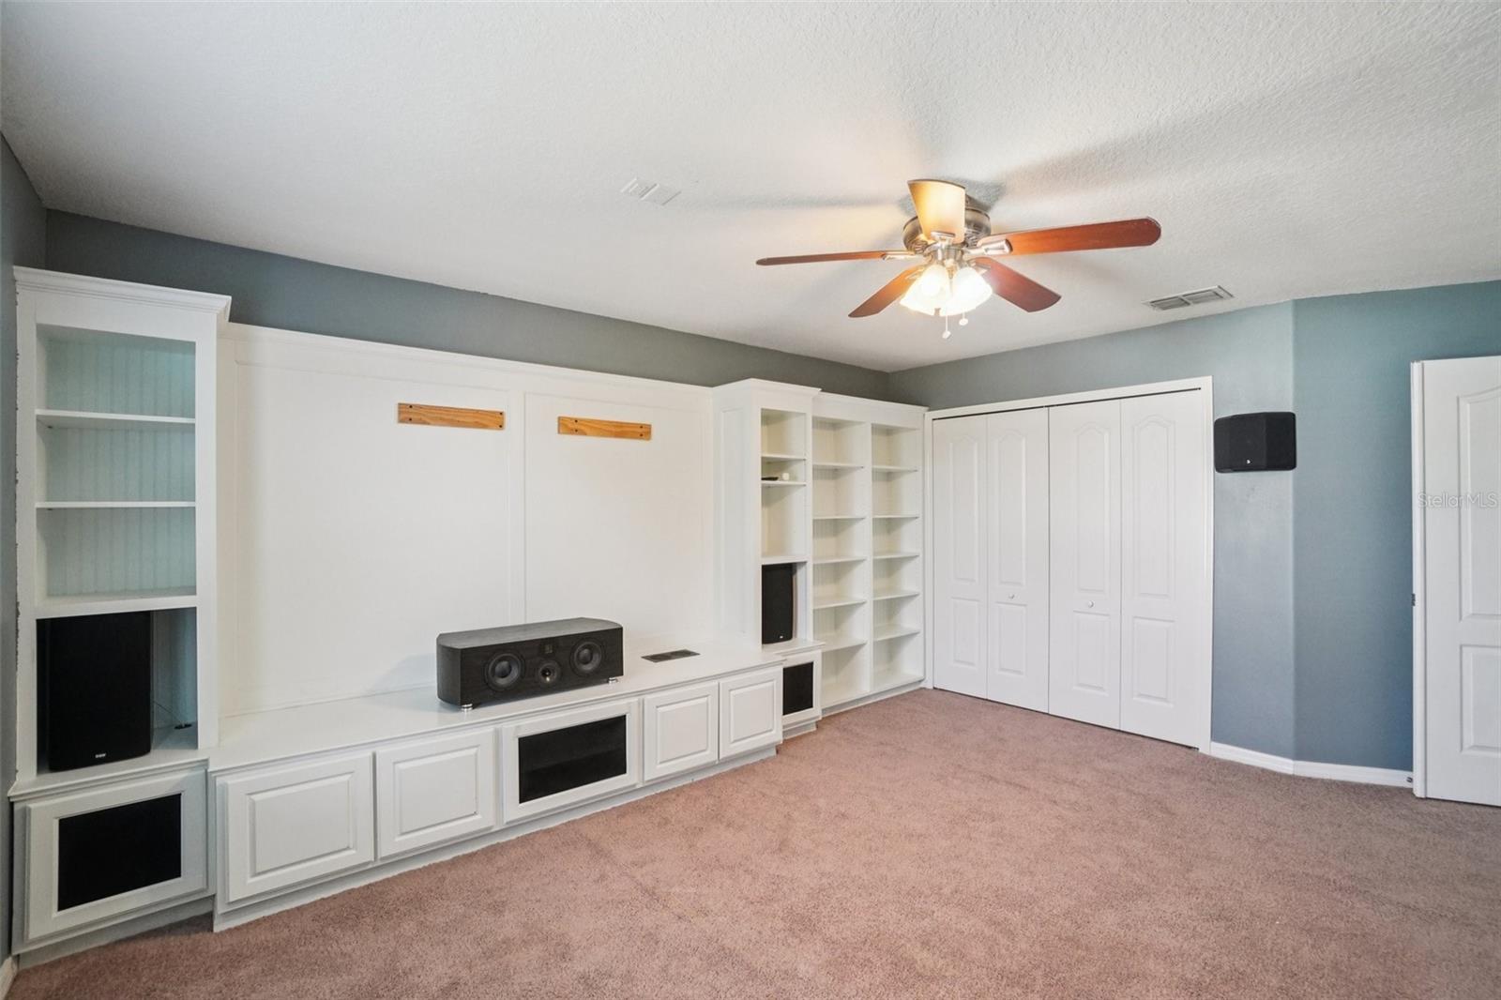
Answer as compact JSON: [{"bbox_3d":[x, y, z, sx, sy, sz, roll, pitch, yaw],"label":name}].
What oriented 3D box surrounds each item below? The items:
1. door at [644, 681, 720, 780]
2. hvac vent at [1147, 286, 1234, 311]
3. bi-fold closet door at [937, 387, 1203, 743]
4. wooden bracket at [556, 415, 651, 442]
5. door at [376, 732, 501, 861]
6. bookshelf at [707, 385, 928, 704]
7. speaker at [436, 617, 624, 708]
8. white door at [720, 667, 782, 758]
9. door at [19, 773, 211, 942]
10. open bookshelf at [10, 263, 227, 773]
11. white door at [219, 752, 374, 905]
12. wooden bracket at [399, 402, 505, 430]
[{"bbox_3d":[-0.336,1.125,3.061,0.411,0.397,0.025,0,0,-38],"label":"door"},{"bbox_3d":[2.262,-1.025,3.222,0.240,0.020,0.335,0,0,-40],"label":"hvac vent"},{"bbox_3d":[1.966,0.385,4.118,0.045,2.020,1.662,0,0,-44],"label":"bi-fold closet door"},{"bbox_3d":[-0.790,-0.387,3.435,0.548,0.092,0.022,0,0,-38],"label":"wooden bracket"},{"bbox_3d":[-1.194,1.114,2.398,0.409,0.395,0.025,0,0,-38],"label":"door"},{"bbox_3d":[0.552,0.346,4.279,1.710,2.080,0.460,0,0,-38],"label":"bookshelf"},{"bbox_3d":[-1.012,0.742,2.920,0.755,0.262,0.355,0,0,-38],"label":"speaker"},{"bbox_3d":[0.005,1.125,3.324,0.417,0.399,0.025,0,0,-38],"label":"white door"},{"bbox_3d":[-1.969,1.093,1.963,0.399,0.398,0.025,0,0,-38],"label":"door"},{"bbox_3d":[-2.157,0.078,2.206,0.505,1.570,0.450,0,0,-38],"label":"open bookshelf"},{"bbox_3d":[-1.527,1.106,2.140,0.399,0.388,0.025,0,0,-38],"label":"white door"},{"bbox_3d":[-1.404,-0.390,2.960,0.464,0.092,0.022,0,0,-38],"label":"wooden bracket"}]

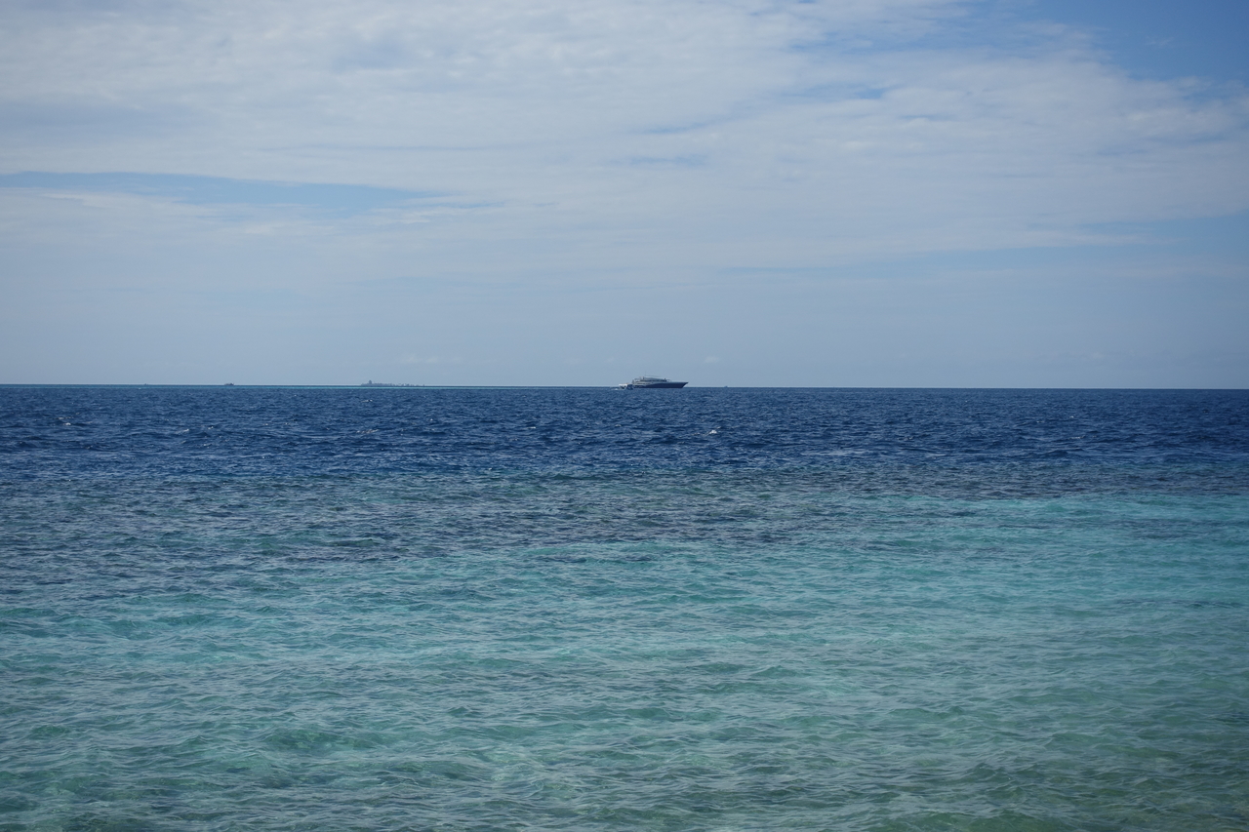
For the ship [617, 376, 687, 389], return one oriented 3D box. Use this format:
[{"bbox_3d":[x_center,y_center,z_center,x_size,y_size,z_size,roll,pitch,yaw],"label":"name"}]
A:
[{"bbox_3d":[28.105,-26.292,1880.000,43.215,10.300,9.500,0,1,0],"label":"ship"}]

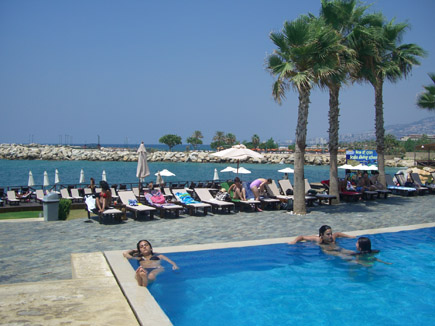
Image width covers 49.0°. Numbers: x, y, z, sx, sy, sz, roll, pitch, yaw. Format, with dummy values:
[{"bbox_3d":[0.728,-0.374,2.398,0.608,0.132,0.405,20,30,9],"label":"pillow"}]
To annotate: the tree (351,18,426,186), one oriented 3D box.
[{"bbox_3d":[7.895,-2.609,22.457,3.500,8.290,3.500,1,2,0],"label":"tree"}]

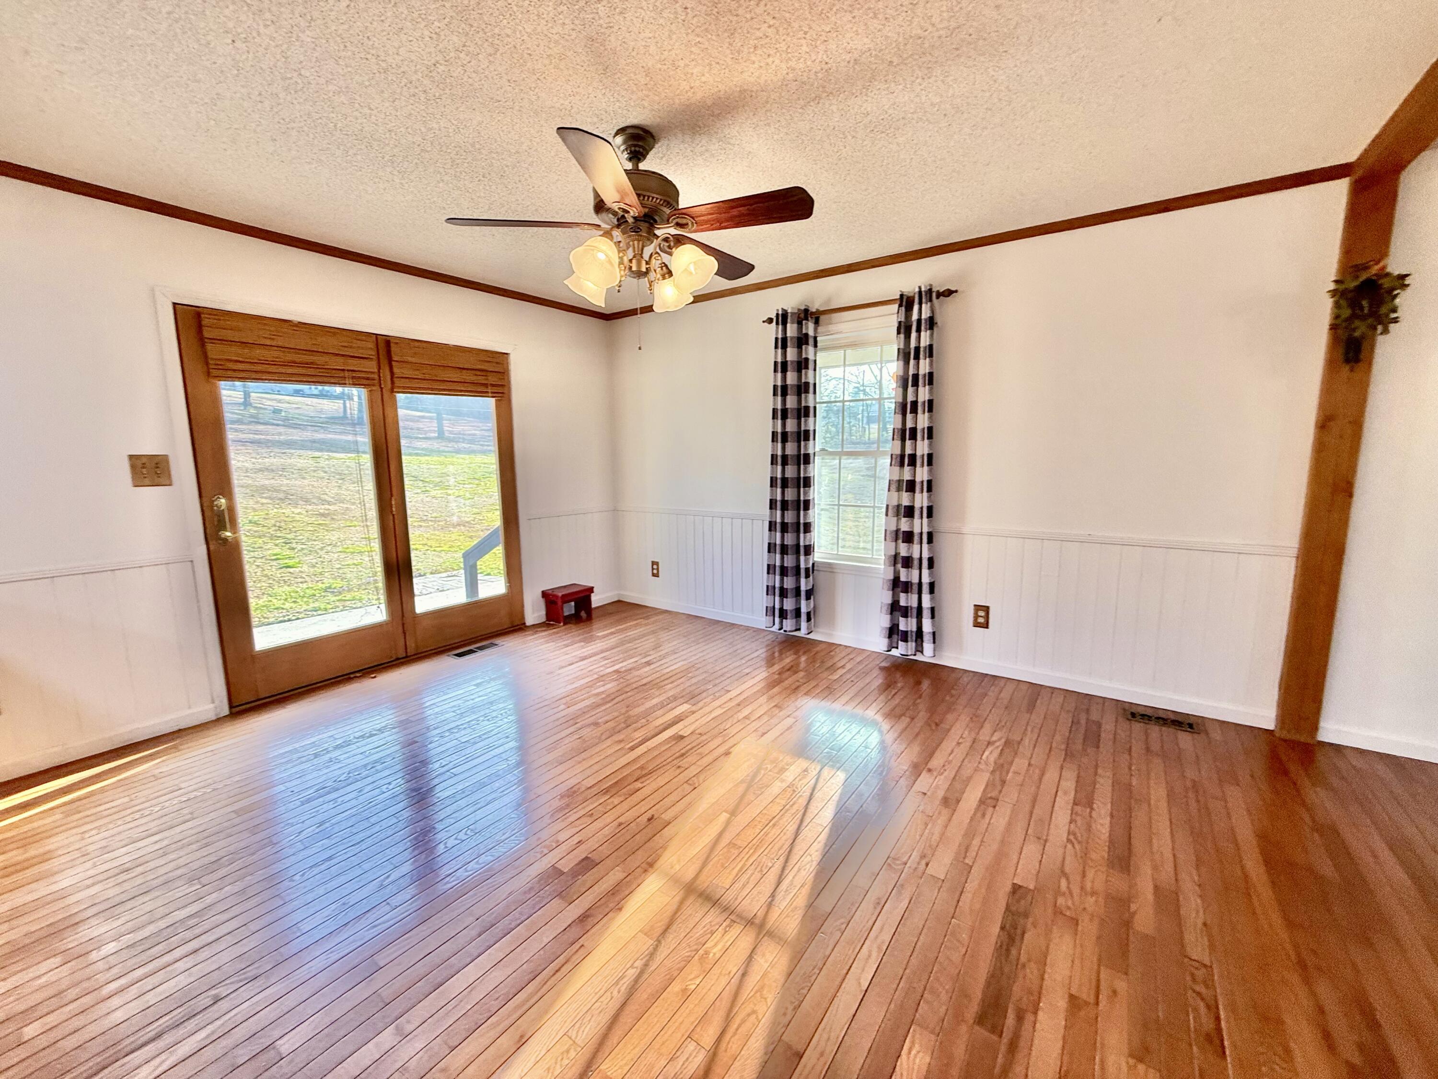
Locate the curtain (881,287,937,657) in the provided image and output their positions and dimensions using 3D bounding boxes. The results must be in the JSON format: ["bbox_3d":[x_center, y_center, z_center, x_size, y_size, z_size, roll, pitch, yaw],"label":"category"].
[{"bbox_3d":[1.140,-0.347,3.456,0.300,2.120,0.120,5,10,35],"label":"curtain"}]

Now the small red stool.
[{"bbox_3d":[-1.183,0.514,4.588,0.236,0.247,0.325,5,10,35],"label":"small red stool"}]

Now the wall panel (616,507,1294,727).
[{"bbox_3d":[0.821,0.293,3.879,4.303,0.854,0.040,5,10,35],"label":"wall panel"}]

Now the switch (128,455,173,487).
[{"bbox_3d":[-2.618,-0.316,2.680,0.018,0.144,0.133,5,10,35],"label":"switch"}]

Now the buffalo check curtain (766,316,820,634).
[{"bbox_3d":[0.482,-0.410,3.919,0.335,2.120,0.120,5,10,35],"label":"buffalo check curtain"}]

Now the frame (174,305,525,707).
[{"bbox_3d":[-2.033,-0.221,3.593,0.100,2.014,1.802,5,10,35],"label":"frame"}]

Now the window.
[{"bbox_3d":[0.910,-0.556,3.756,0.780,1.411,0.090,5,10,35],"label":"window"}]

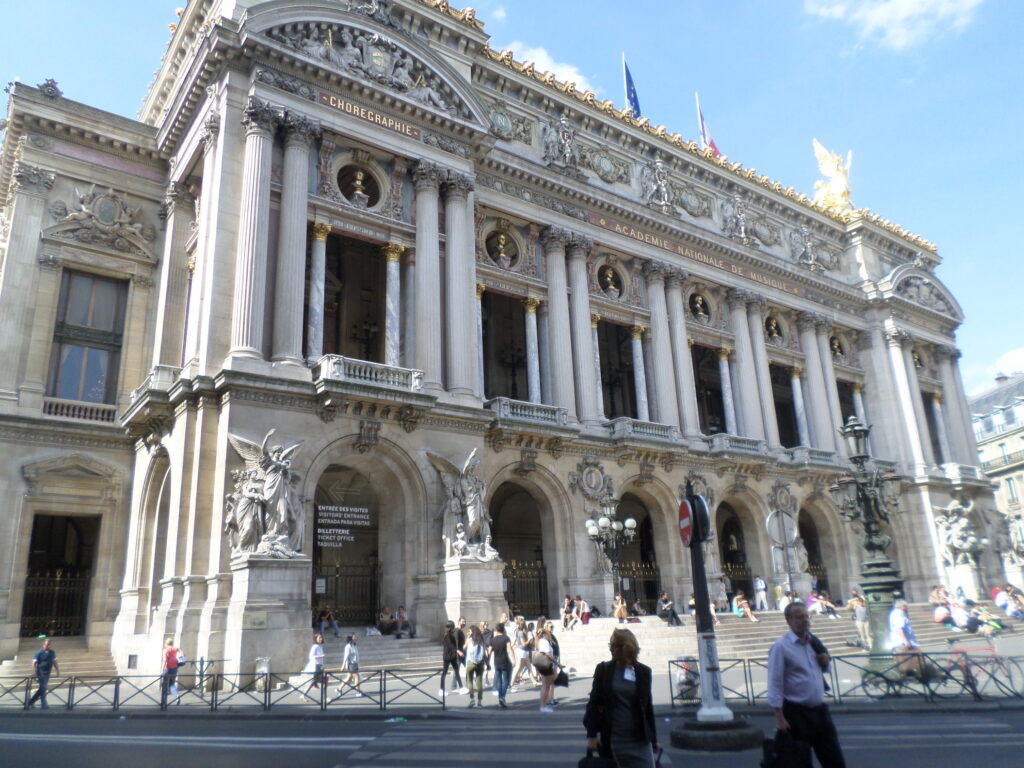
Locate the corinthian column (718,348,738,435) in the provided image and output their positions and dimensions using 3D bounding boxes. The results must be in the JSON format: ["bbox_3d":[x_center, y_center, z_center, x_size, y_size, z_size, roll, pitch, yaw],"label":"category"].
[{"bbox_3d":[14.266,0.549,48.315,0.720,6.095,0.720,10,-21,-35],"label":"corinthian column"}]

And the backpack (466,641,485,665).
[{"bbox_3d":[-0.780,5.737,15.800,0.320,0.450,0.200,3,-18,-17],"label":"backpack"}]

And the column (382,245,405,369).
[{"bbox_3d":[-4.899,-3.043,30.571,0.720,6.127,0.720,10,-20,-34],"label":"column"}]

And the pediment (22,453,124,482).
[{"bbox_3d":[-17.555,3.306,29.694,3.400,1.150,0.500,10,-20,-34],"label":"pediment"}]

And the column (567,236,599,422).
[{"bbox_3d":[3.920,-3.095,40.806,1.280,11.156,1.280,-2,-17,-1],"label":"column"}]

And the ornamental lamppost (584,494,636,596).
[{"bbox_3d":[3.924,6.456,28.126,1.900,4.520,1.900,-2,-17,-1],"label":"ornamental lamppost"}]

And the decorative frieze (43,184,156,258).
[{"bbox_3d":[-18.080,-7.327,32.880,4.500,3.450,0.550,10,-20,-34],"label":"decorative frieze"}]

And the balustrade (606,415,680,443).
[{"bbox_3d":[7.220,2.717,40.471,4.240,0.980,1.458,10,-21,-35],"label":"balustrade"}]

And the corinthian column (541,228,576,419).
[{"bbox_3d":[2.452,-3.204,37.609,1.250,10.450,1.250,-2,-17,-1],"label":"corinthian column"}]

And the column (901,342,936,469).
[{"bbox_3d":[30.733,1.288,56.138,1.270,10.400,1.270,10,-20,-36],"label":"column"}]

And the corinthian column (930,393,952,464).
[{"bbox_3d":[32.854,3.339,56.423,0.720,6.127,0.720,10,-20,-34],"label":"corinthian column"}]

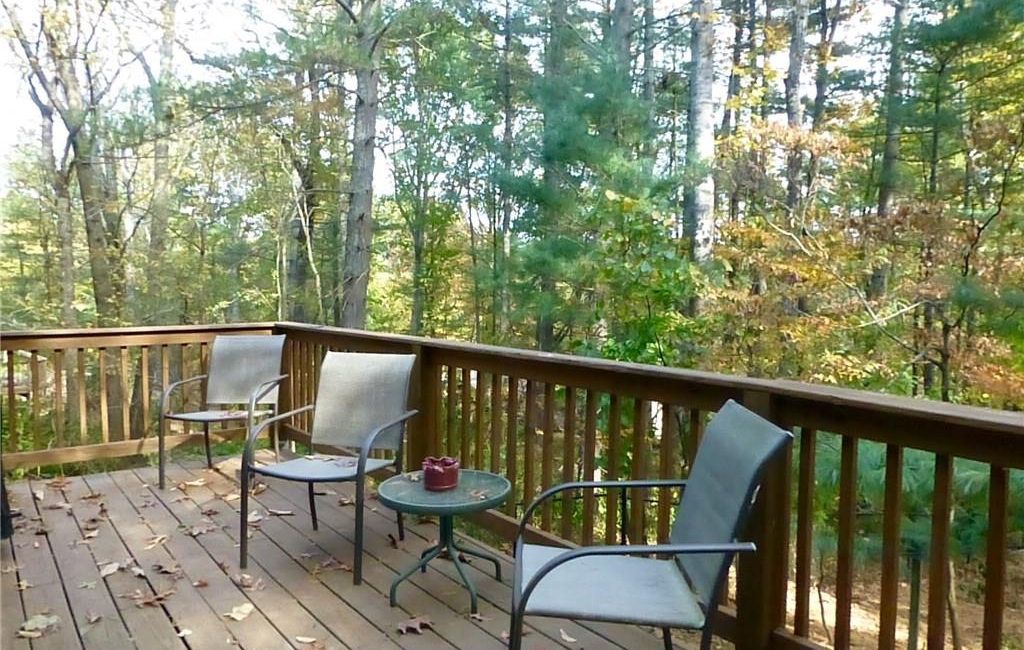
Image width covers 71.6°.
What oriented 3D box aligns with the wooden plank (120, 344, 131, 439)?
[{"bbox_3d":[-2.586,0.465,4.751,0.035,0.710,0.035,-2,4,-39],"label":"wooden plank"}]

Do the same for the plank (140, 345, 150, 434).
[{"bbox_3d":[-2.491,0.462,4.828,0.035,0.710,0.035,-2,4,-39],"label":"plank"}]

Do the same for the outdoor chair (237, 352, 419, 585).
[{"bbox_3d":[-0.803,0.596,3.289,0.589,0.893,0.708,1,3,16],"label":"outdoor chair"}]

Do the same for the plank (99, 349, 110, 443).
[{"bbox_3d":[-2.639,0.454,4.598,0.034,0.680,0.034,-2,4,-39],"label":"plank"}]

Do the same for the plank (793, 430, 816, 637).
[{"bbox_3d":[0.882,0.628,2.133,0.034,0.680,0.034,-2,4,-39],"label":"plank"}]

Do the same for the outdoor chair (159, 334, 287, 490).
[{"bbox_3d":[-1.797,0.514,4.533,0.589,0.893,0.708,1,3,3],"label":"outdoor chair"}]

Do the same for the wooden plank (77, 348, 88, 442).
[{"bbox_3d":[-2.739,0.455,4.527,0.036,0.640,0.036,-2,4,-38],"label":"wooden plank"}]

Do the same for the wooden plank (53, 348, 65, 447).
[{"bbox_3d":[-2.881,0.474,4.514,0.035,0.710,0.035,-2,4,-39],"label":"wooden plank"}]

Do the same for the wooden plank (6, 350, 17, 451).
[{"bbox_3d":[-3.071,0.480,4.362,0.035,0.710,0.035,-2,4,-39],"label":"wooden plank"}]

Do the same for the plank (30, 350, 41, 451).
[{"bbox_3d":[-2.929,0.465,4.363,0.034,0.680,0.034,-2,4,-39],"label":"plank"}]

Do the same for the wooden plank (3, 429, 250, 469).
[{"bbox_3d":[-2.594,0.821,4.719,1.950,0.089,0.038,-2,4,-39],"label":"wooden plank"}]

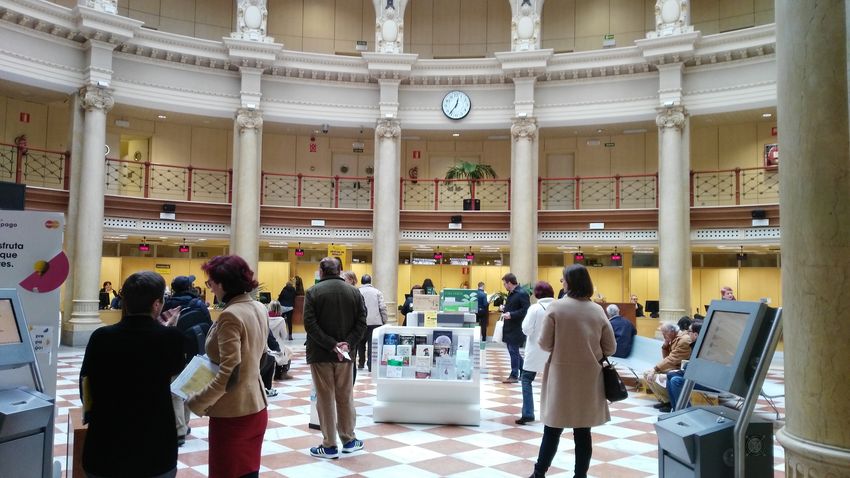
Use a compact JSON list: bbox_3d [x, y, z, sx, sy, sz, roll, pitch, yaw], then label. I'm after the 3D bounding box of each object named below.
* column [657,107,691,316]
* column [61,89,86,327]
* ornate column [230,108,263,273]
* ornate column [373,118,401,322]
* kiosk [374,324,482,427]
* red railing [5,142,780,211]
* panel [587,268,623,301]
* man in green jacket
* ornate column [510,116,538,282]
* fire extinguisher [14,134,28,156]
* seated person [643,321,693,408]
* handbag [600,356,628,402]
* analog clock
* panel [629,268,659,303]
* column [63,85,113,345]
[{"bbox_3d":[6.193,-0.236,15.813,0.750,6.030,0.820,-1,-5,28],"label":"column"},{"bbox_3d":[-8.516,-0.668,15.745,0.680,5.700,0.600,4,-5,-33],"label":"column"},{"bbox_3d":[-4.721,-0.327,16.815,0.780,6.000,0.900,2,-4,-18],"label":"ornate column"},{"bbox_3d":[-1.069,-0.248,17.355,0.750,6.030,0.820,1,-4,-4],"label":"ornate column"},{"bbox_3d":[0.064,1.524,7.261,1.140,1.040,0.750,1,-4,5],"label":"kiosk"},{"bbox_3d":[-0.633,-1.414,16.397,18.700,0.970,3.500,1,-4,-1],"label":"red railing"},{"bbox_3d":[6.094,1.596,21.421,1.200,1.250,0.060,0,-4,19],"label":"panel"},{"bbox_3d":[-0.818,1.038,5.718,0.530,1.750,0.400,2,-4,-13],"label":"man in green jacket"},{"bbox_3d":[2.655,-0.204,17.068,0.750,6.030,0.820,0,-4,12],"label":"ornate column"},{"bbox_3d":[-10.003,-2.316,15.642,0.270,0.520,0.200,5,-6,-41],"label":"fire extinguisher"},{"bbox_3d":[3.170,1.629,8.107,0.760,1.150,0.520,2,-4,-12],"label":"seated person"},{"bbox_3d":[1.511,1.120,5.030,0.140,0.350,0.280,-12,-5,39],"label":"handbag"},{"bbox_3d":[0.907,-3.812,18.002,0.830,0.830,0.100,1,-4,5],"label":"analog clock"},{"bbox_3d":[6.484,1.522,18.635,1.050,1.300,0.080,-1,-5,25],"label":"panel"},{"bbox_3d":[-7.885,-0.550,14.893,0.750,6.030,0.820,4,-5,-36],"label":"column"}]

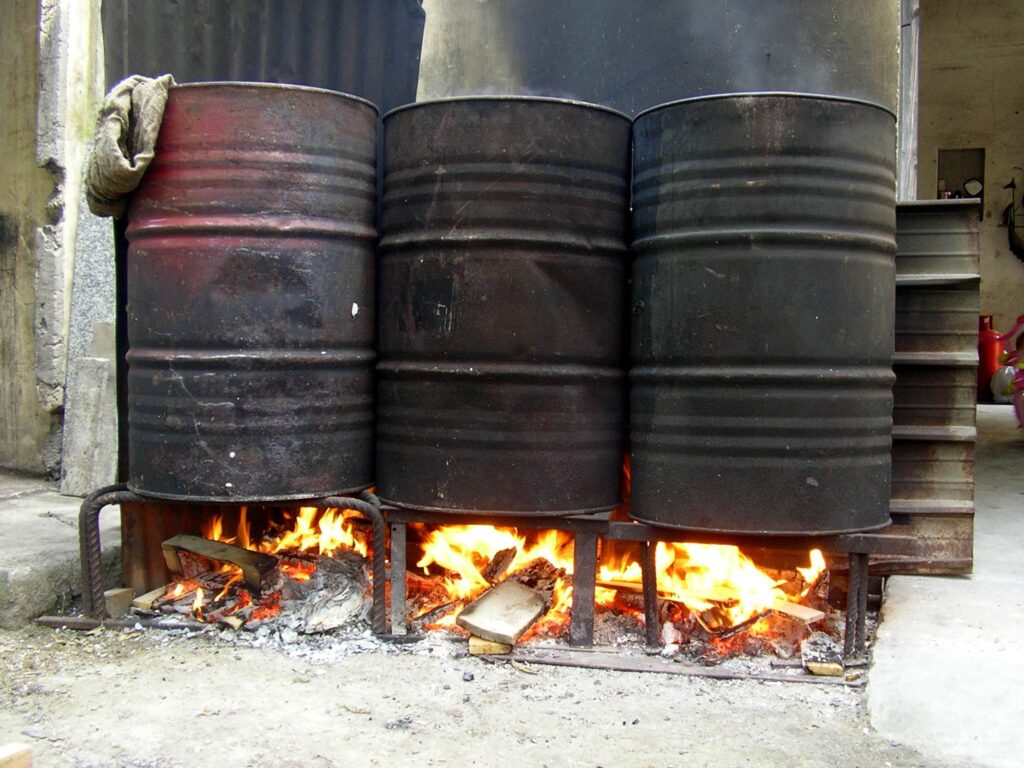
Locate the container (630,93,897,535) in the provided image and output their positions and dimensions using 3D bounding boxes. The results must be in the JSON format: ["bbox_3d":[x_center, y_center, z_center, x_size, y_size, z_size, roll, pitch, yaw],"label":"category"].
[{"bbox_3d":[0.561,-0.147,2.558,0.592,0.889,0.592,0,2,0],"label":"container"}]

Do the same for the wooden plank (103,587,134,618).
[{"bbox_3d":[-0.914,0.506,2.605,0.028,0.050,0.080,1,2,17],"label":"wooden plank"}]

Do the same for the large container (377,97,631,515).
[{"bbox_3d":[-0.017,-0.173,2.679,0.592,0.889,0.592,1,2,0],"label":"large container"}]

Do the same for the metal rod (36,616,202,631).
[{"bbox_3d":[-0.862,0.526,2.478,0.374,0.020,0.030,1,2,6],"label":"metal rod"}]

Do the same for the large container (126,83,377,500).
[{"bbox_3d":[-0.617,-0.207,2.692,0.592,0.889,0.592,0,2,0],"label":"large container"}]

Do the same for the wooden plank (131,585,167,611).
[{"bbox_3d":[-0.846,0.501,2.640,0.042,0.018,0.160,0,2,-4],"label":"wooden plank"}]

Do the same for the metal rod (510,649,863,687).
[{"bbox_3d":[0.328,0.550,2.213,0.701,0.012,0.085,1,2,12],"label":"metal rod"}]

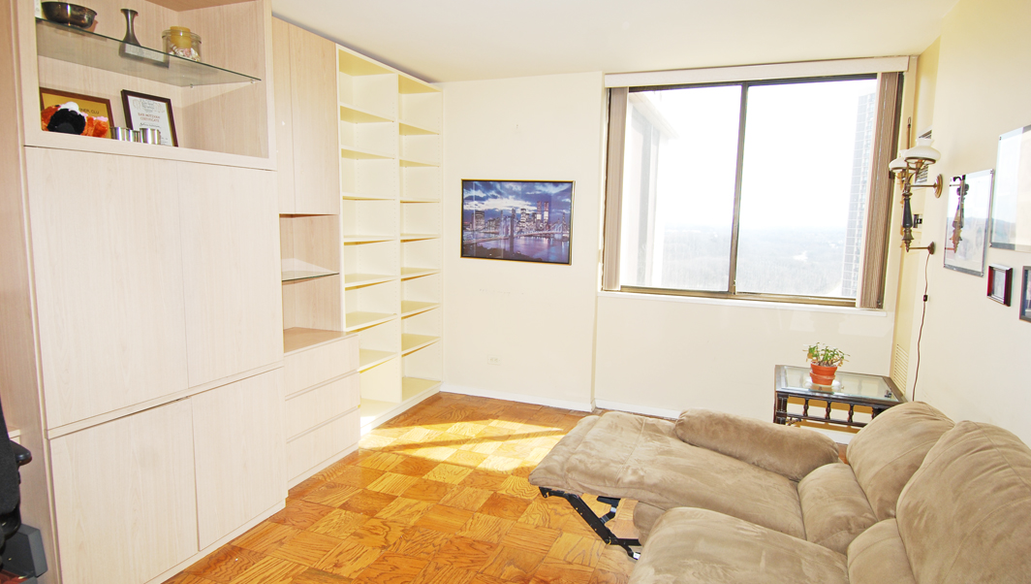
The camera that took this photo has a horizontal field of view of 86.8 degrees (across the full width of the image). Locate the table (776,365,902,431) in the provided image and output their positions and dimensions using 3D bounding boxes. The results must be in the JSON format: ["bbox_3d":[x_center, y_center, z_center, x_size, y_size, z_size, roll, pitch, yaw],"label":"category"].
[{"bbox_3d":[1.750,0.773,3.019,0.592,0.550,0.585,4,7,21],"label":"table"}]

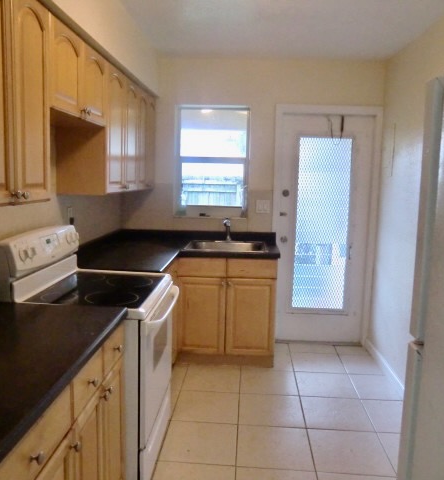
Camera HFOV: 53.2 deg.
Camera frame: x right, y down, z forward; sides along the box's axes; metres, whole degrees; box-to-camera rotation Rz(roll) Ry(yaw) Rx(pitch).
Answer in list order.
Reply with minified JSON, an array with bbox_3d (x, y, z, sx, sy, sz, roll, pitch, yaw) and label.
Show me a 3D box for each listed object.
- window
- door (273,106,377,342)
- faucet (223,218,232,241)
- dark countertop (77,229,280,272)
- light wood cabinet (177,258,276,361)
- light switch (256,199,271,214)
[{"bbox_3d":[-0.084,-0.681,3.925,0.627,0.952,0.101,2,8,4],"label":"window"},{"bbox_3d":[0.878,-0.092,3.927,0.864,2.100,0.091,2,8,4],"label":"door"},{"bbox_3d":[0.042,-0.075,3.804,0.091,0.212,0.192,3,8,10],"label":"faucet"},{"bbox_3d":[-0.272,0.071,3.302,1.403,0.132,1.382,2,8,4],"label":"dark countertop"},{"bbox_3d":[0.051,0.529,3.731,0.757,0.883,0.618,2,8,4],"label":"light wood cabinet"},{"bbox_3d":[0.367,-0.292,3.900,0.123,0.123,0.015,2,8,4],"label":"light switch"}]

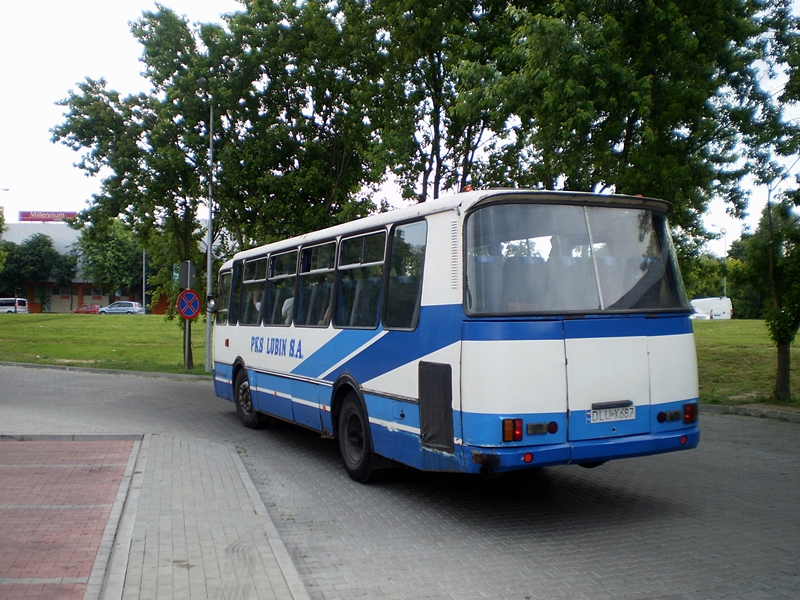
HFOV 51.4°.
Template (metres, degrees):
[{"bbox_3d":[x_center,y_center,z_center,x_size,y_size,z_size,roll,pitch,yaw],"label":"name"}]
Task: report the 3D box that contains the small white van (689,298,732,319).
[{"bbox_3d":[27.200,1.000,73.300,1.970,2.400,5.400,0,-1,-5],"label":"small white van"}]

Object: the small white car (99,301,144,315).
[{"bbox_3d":[-24.400,0.900,73.000,4.050,1.500,1.720,0,-1,6],"label":"small white car"}]

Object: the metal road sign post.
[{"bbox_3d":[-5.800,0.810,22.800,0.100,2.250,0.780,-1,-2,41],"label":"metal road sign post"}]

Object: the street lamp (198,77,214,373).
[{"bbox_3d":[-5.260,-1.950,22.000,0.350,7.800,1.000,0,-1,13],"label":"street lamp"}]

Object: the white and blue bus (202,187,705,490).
[{"bbox_3d":[-0.240,0.510,11.460,2.500,2.970,9.450,0,-1,-26],"label":"white and blue bus"}]

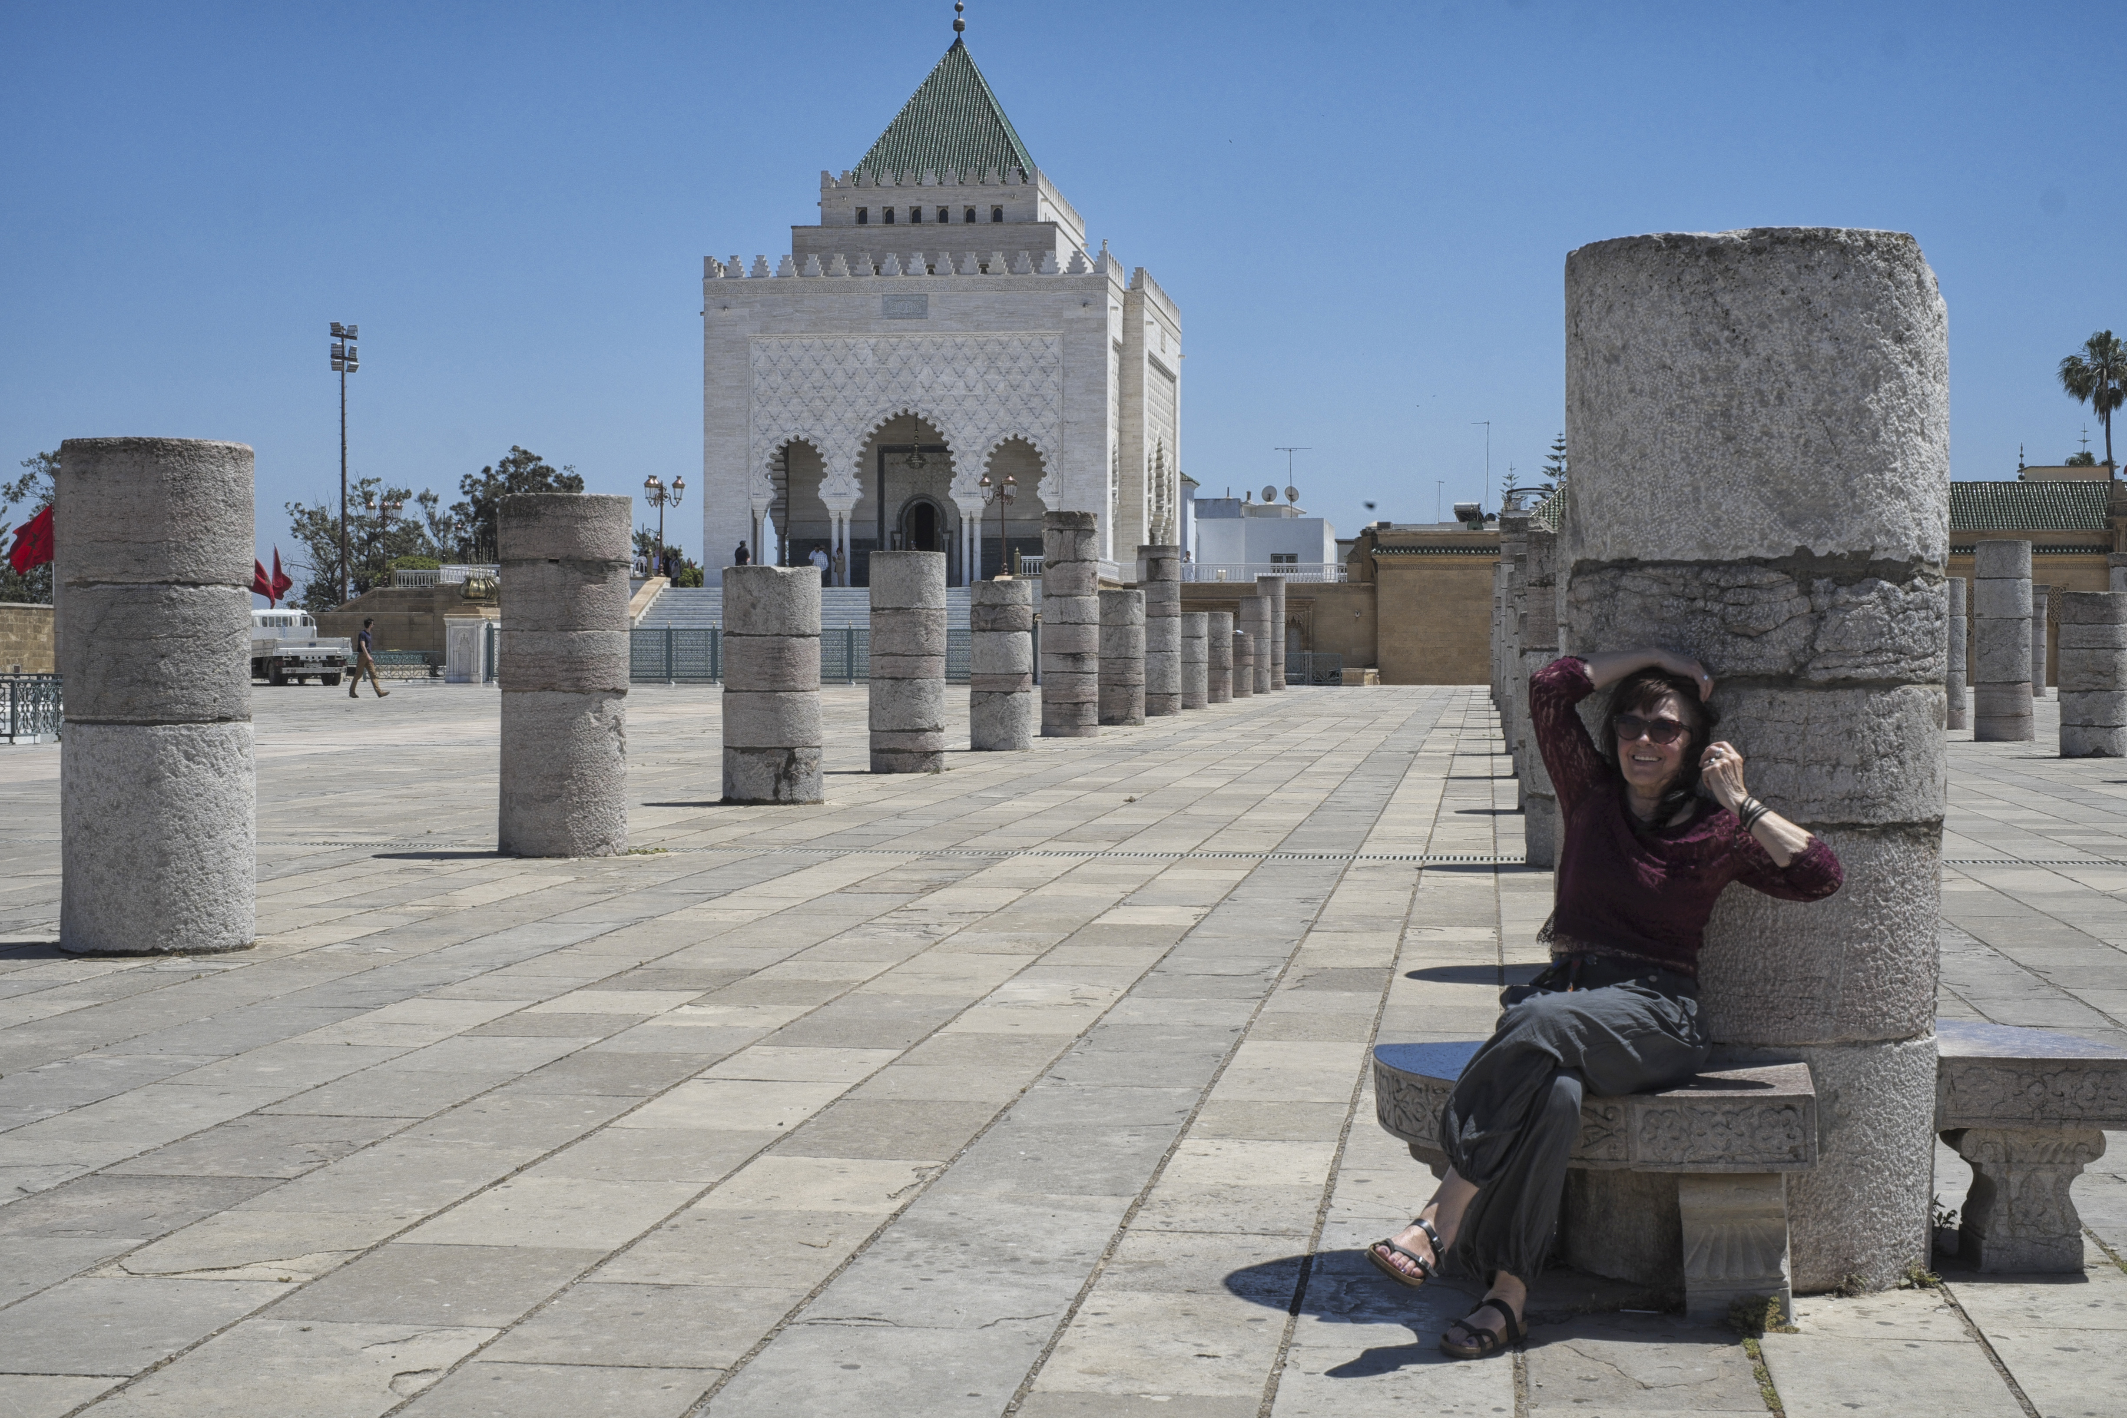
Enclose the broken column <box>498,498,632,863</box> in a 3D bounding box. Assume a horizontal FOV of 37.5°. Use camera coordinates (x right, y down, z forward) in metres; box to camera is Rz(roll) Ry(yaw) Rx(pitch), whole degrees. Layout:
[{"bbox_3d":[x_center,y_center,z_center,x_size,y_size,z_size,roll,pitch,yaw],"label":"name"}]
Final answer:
[{"bbox_3d":[-3.017,-0.204,18.929,0.770,2.147,0.770,0,1,8],"label":"broken column"}]

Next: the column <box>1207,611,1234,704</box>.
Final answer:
[{"bbox_3d":[3.174,-1.061,64.862,0.722,1.866,0.722,0,1,3],"label":"column"}]

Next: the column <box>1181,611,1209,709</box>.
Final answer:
[{"bbox_3d":[2.405,-0.919,59.882,0.756,1.843,0.756,0,1,8],"label":"column"}]

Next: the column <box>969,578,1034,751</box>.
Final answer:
[{"bbox_3d":[-0.735,-0.524,37.011,0.727,2.021,0.727,0,1,8],"label":"column"}]

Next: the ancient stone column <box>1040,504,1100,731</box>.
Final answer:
[{"bbox_3d":[0.093,-1.130,42.099,0.768,3.002,0.768,0,1,0],"label":"ancient stone column"}]

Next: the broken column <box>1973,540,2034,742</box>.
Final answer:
[{"bbox_3d":[12.065,-0.867,40.141,0.735,2.547,0.735,0,1,17],"label":"broken column"}]

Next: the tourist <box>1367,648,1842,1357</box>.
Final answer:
[{"bbox_3d":[1.051,0.520,5.882,0.750,1.271,0.838,1,1,22],"label":"tourist"}]

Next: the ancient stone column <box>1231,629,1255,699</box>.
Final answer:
[{"bbox_3d":[3.998,-1.000,71.768,0.753,1.502,0.753,0,1,8],"label":"ancient stone column"}]

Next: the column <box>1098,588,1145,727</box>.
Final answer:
[{"bbox_3d":[0.869,-0.773,47.758,0.761,2.040,0.761,0,1,1],"label":"column"}]

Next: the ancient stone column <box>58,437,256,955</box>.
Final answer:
[{"bbox_3d":[-3.838,-0.059,13.249,0.787,2.123,0.787,0,1,-16],"label":"ancient stone column"}]

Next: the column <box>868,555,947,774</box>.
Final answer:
[{"bbox_3d":[-1.532,-0.457,30.792,0.751,2.152,0.751,0,1,8],"label":"column"}]

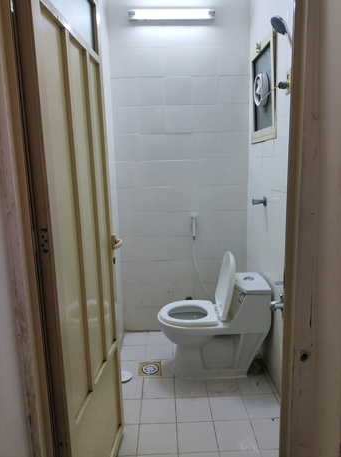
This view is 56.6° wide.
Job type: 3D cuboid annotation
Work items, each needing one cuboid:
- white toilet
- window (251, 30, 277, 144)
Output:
[{"bbox_3d":[0.274,0.568,2.153,0.725,0.830,0.370,-1,10,0],"label":"white toilet"},{"bbox_3d":[0.604,-0.870,2.053,0.060,0.600,0.500,-1,10,0],"label":"window"}]

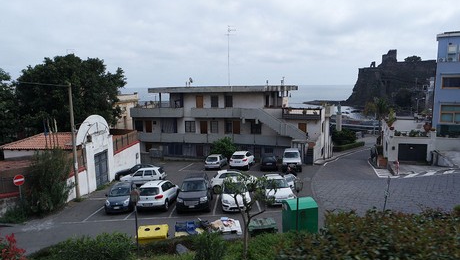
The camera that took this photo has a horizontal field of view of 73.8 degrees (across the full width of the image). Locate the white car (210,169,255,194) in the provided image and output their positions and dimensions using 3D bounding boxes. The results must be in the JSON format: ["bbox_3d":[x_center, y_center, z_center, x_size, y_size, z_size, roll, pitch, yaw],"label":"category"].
[{"bbox_3d":[0.397,3.852,23.453,3.800,1.460,1.720,-3,3,-6],"label":"white car"}]

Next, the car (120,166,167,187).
[{"bbox_3d":[-7.456,4.028,26.607,3.785,1.423,1.577,-3,3,-8],"label":"car"}]

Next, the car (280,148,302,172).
[{"bbox_3d":[6.466,3.022,31.414,1.780,1.900,4.200,1,8,12],"label":"car"}]

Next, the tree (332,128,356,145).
[{"bbox_3d":[16.026,1.612,42.669,3.600,2.900,3.200,-1,8,0],"label":"tree"}]

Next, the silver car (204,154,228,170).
[{"bbox_3d":[-1.200,3.313,32.731,1.620,1.400,3.700,1,8,14],"label":"silver car"}]

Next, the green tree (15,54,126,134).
[{"bbox_3d":[-17.030,-1.844,33.028,12.000,11.600,11.000,-1,8,0],"label":"green tree"}]

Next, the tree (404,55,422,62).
[{"bbox_3d":[131.756,-50.477,220.000,12.000,6.500,11.000,-1,8,0],"label":"tree"}]

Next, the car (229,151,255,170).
[{"bbox_3d":[1.467,3.221,33.350,1.820,1.660,4.410,-1,3,17],"label":"car"}]

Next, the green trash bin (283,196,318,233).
[{"bbox_3d":[3.345,4.323,14.749,1.400,1.850,1.000,-3,8,-17],"label":"green trash bin"}]

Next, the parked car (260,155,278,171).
[{"bbox_3d":[3.954,3.296,31.979,1.659,1.447,3.801,-2,3,5],"label":"parked car"}]

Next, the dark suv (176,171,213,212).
[{"bbox_3d":[-2.172,3.997,19.738,1.910,1.740,4.500,-2,3,0],"label":"dark suv"}]

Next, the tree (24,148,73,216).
[{"bbox_3d":[-10.655,3.098,18.688,2.700,3.700,2.600,-1,8,0],"label":"tree"}]

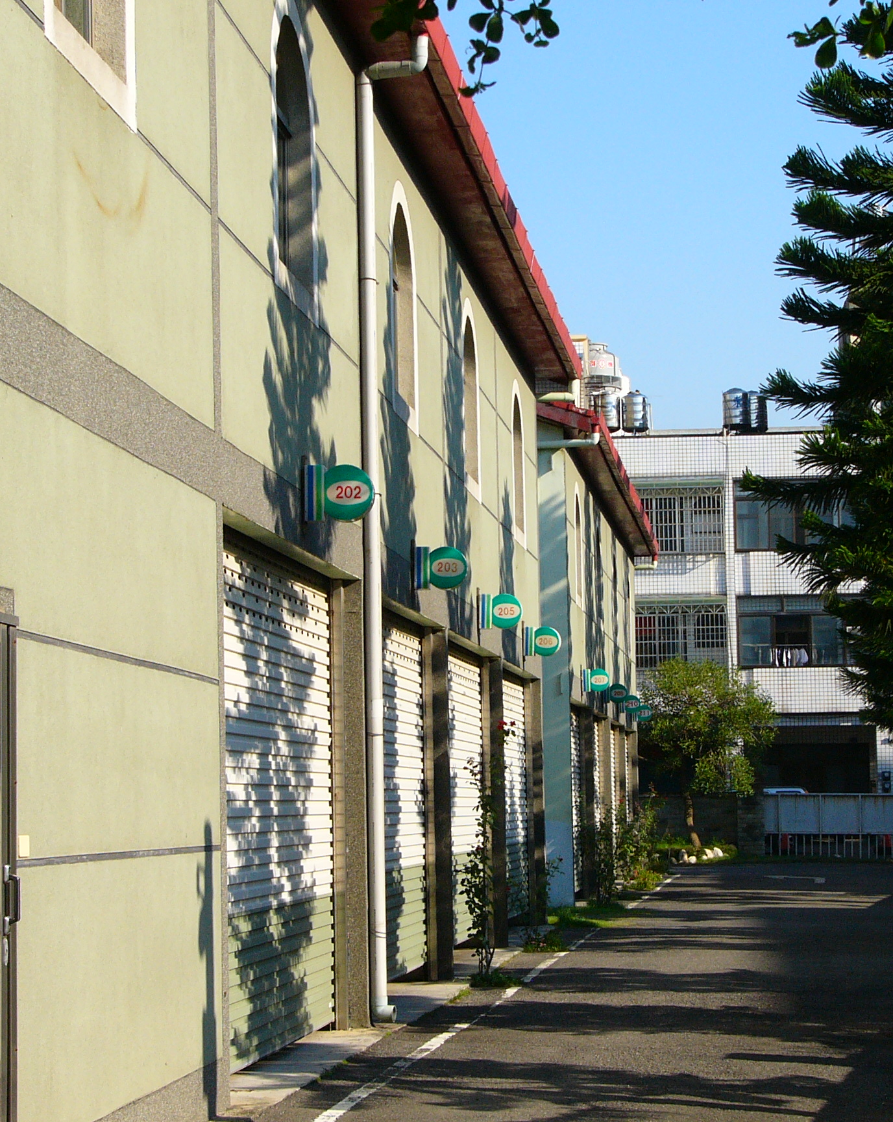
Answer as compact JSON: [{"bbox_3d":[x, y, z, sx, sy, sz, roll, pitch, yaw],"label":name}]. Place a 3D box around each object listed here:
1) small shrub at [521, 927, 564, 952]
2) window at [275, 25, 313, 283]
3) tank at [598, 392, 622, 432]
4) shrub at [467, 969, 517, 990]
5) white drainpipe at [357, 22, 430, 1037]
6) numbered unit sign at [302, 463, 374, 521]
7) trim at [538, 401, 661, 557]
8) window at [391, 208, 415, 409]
[{"bbox_3d":[1.014,3.927,29.612,0.460,0.230,0.420,-1,-5,6],"label":"small shrub"},{"bbox_3d":[-0.997,-2.475,17.289,0.200,1.530,1.400,-1,-5,6],"label":"window"},{"bbox_3d":[4.643,-4.291,82.000,0.740,1.200,0.740,-1,-5,6],"label":"tank"},{"bbox_3d":[0.397,3.444,23.579,0.420,0.150,0.380,-1,-5,6],"label":"shrub"},{"bbox_3d":[-0.331,-0.296,19.915,0.490,6.950,0.120,-1,-5,6],"label":"white drainpipe"},{"bbox_3d":[-0.643,-0.422,17.244,0.430,0.355,0.100,-1,-5,6],"label":"numbered unit sign"},{"bbox_3d":[3.038,-1.171,52.477,0.950,0.520,23.800,-1,-5,6],"label":"trim"},{"bbox_3d":[-0.422,-2.026,22.488,0.200,1.530,1.370,-1,-5,6],"label":"window"}]

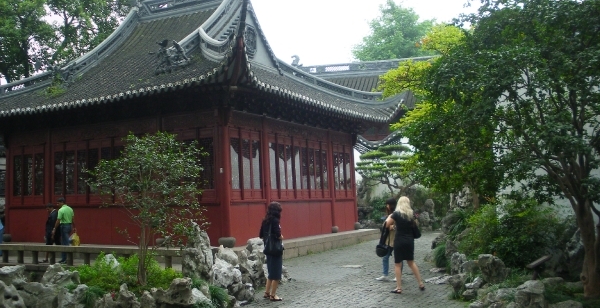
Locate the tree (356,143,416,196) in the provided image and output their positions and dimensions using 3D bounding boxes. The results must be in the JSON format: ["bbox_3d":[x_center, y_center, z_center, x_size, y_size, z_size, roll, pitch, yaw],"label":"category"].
[{"bbox_3d":[3.900,1.388,27.500,3.100,3.600,2.800,-1,-4,0],"label":"tree"}]

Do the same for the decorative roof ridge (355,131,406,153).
[{"bbox_3d":[3.677,-0.525,28.500,2.500,1.000,0.600,-3,-4,14],"label":"decorative roof ridge"}]

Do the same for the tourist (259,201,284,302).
[{"bbox_3d":[-0.473,1.601,10.350,0.380,1.620,0.480,2,-6,-40],"label":"tourist"}]

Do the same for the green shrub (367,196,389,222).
[{"bbox_3d":[3.397,2.401,27.000,1.200,1.300,1.100,-1,-4,0],"label":"green shrub"}]

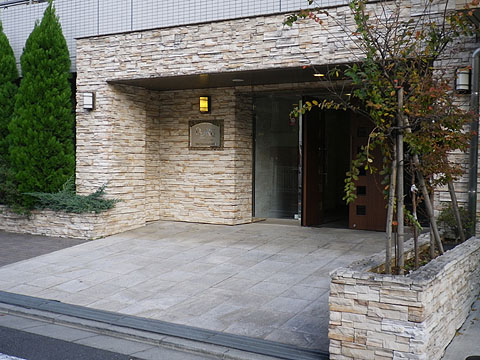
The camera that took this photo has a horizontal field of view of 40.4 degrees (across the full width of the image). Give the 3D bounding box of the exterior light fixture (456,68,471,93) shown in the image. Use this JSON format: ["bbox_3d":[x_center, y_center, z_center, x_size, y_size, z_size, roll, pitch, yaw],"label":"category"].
[{"bbox_3d":[2.403,-1.058,7.004,0.155,0.275,0.100,2,1,31],"label":"exterior light fixture"}]

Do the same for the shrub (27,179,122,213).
[{"bbox_3d":[-2.540,0.228,9.845,1.500,0.500,0.750,2,1,31],"label":"shrub"}]

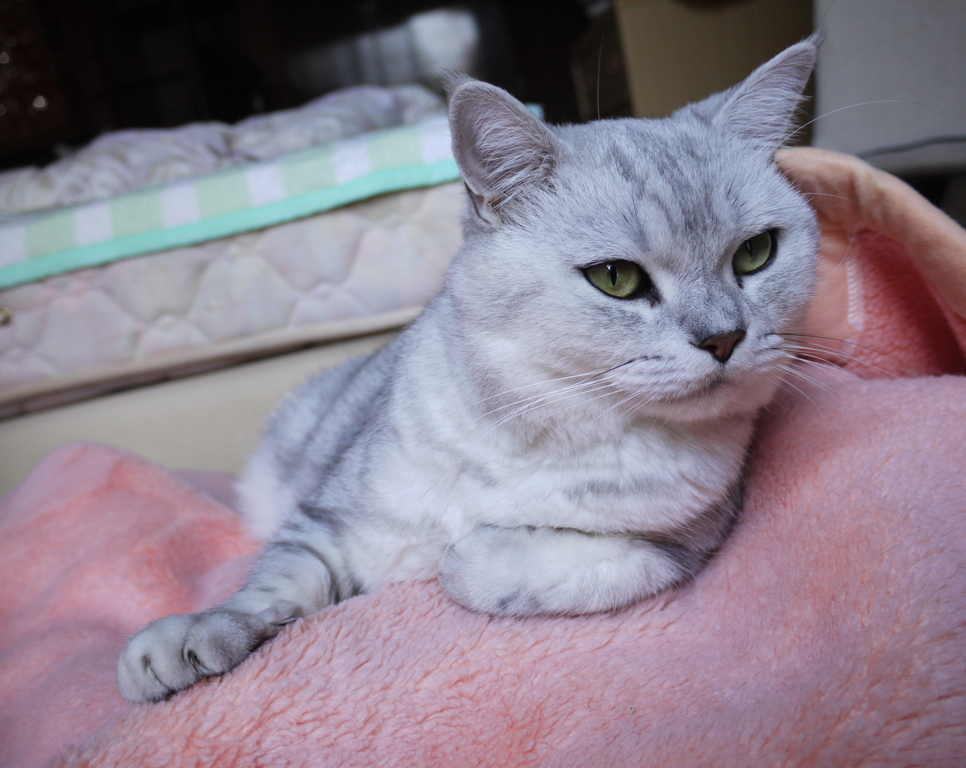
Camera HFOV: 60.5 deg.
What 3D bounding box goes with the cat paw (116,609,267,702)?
[{"bbox_3d":[-0.109,0.101,0.312,0.056,0.029,0.041,-29,25,-35],"label":"cat paw"}]

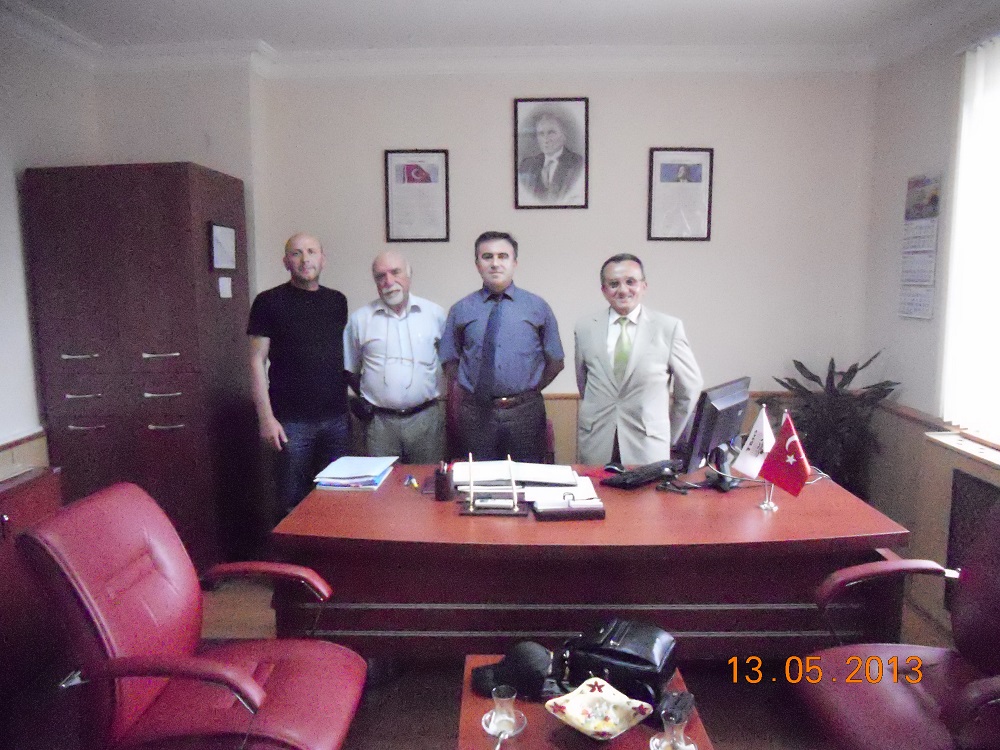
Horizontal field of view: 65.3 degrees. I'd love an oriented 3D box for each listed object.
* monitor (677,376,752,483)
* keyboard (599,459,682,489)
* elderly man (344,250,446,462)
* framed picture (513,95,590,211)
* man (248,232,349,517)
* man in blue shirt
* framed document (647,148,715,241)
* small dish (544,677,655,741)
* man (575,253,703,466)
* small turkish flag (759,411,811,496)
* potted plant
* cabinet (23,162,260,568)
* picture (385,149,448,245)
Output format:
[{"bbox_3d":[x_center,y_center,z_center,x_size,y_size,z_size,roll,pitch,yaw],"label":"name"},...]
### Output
[{"bbox_3d":[0.882,0.228,3.077,0.180,0.389,0.437,7,11,39],"label":"monitor"},{"bbox_3d":[0.569,0.400,3.137,0.155,0.030,0.440,7,11,39],"label":"keyboard"},{"bbox_3d":[-0.464,0.275,3.569,0.481,1.661,0.350,-1,7,-4],"label":"elderly man"},{"bbox_3d":[0.301,-1.280,4.506,0.424,0.626,0.030,0,7,1],"label":"framed picture"},{"bbox_3d":[-1.003,0.170,3.951,0.525,1.750,0.320,-2,9,-11],"label":"man"},{"bbox_3d":[0.011,0.240,3.509,0.551,1.745,0.340,0,7,1],"label":"man in blue shirt"},{"bbox_3d":[1.052,-1.047,4.528,0.369,0.530,0.030,0,7,1],"label":"framed document"},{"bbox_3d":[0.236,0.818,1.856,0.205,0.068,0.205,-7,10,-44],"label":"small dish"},{"bbox_3d":[0.607,0.289,3.514,0.571,1.645,0.340,2,9,14],"label":"man"},{"bbox_3d":[0.997,0.275,2.733,0.180,0.290,0.070,1,9,6],"label":"small turkish flag"},{"bbox_3d":[1.638,0.470,3.896,0.580,1.173,0.550,0,9,0],"label":"potted plant"},{"bbox_3d":[-1.834,-0.005,4.133,0.771,2.075,0.700,0,7,1],"label":"cabinet"},{"bbox_3d":[-0.455,-0.976,4.251,0.350,0.491,0.025,0,9,2],"label":"picture"}]

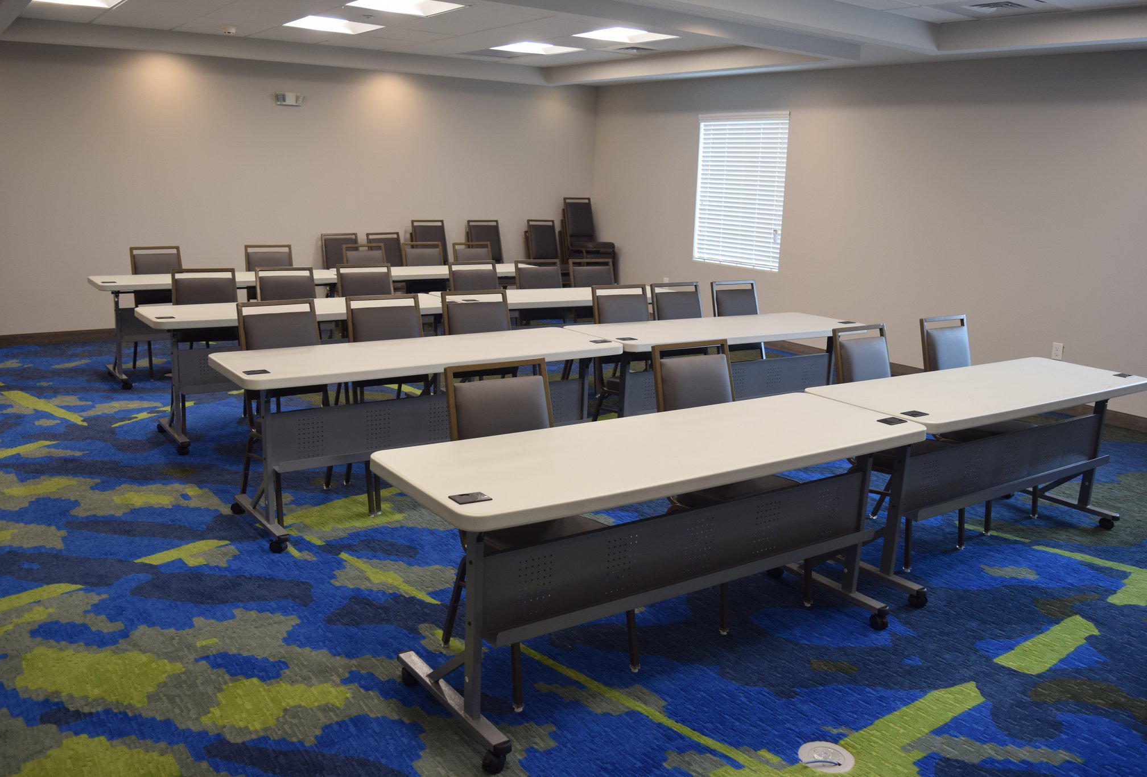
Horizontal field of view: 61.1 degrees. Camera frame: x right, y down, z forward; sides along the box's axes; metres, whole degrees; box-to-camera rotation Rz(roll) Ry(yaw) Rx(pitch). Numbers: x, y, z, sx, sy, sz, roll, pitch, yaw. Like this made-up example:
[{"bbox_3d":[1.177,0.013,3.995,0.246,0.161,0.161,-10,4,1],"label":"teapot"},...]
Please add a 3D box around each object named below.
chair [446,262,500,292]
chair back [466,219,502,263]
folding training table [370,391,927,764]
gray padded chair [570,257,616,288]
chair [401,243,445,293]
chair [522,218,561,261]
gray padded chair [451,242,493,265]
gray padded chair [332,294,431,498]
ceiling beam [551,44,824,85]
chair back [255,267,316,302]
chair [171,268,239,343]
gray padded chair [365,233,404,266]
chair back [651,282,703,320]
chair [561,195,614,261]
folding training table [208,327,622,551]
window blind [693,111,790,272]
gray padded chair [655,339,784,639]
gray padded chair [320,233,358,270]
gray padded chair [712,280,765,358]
[{"bbox_3d":[-0.570,-0.376,6.614,0.460,0.920,0.550,-7,15,-35],"label":"chair"},{"bbox_3d":[-0.948,-1.561,10.401,0.410,0.460,0.130,-7,15,-37],"label":"chair back"},{"bbox_3d":[0.313,0.514,3.051,1.817,0.732,0.627,-6,15,-35],"label":"folding training table"},{"bbox_3d":[0.267,-0.475,7.232,0.450,0.920,0.570,-6,15,-35],"label":"gray padded chair"},{"bbox_3d":[-1.167,-0.757,8.261,0.450,0.917,0.565,-6,15,-34],"label":"chair"},{"bbox_3d":[-0.210,-1.336,10.440,0.455,0.915,0.550,-7,15,-35],"label":"chair"},{"bbox_3d":[-0.765,-0.801,8.470,0.455,0.915,0.550,-7,15,-35],"label":"gray padded chair"},{"bbox_3d":[-0.812,0.045,4.579,0.455,0.915,0.550,-7,15,-35],"label":"gray padded chair"},{"bbox_3d":[1.119,-3.101,9.211,0.500,0.200,3.700,-7,15,-35],"label":"ceiling beam"},{"bbox_3d":[-1.723,-0.495,5.854,0.410,0.450,0.100,-7,5,-35],"label":"chair back"},{"bbox_3d":[-2.047,-0.211,5.591,0.450,0.917,0.565,-6,15,-34],"label":"chair"},{"bbox_3d":[-1.754,-1.057,9.613,0.450,0.920,0.570,-8,16,-40],"label":"gray padded chair"},{"bbox_3d":[0.630,-0.397,5.836,0.410,0.460,0.130,-7,15,-36],"label":"chair back"},{"bbox_3d":[0.182,-1.651,10.846,0.450,0.917,0.565,-6,15,-33],"label":"chair"},{"bbox_3d":[-0.673,0.180,4.489,1.830,0.734,0.614,-7,15,-35],"label":"folding training table"},{"bbox_3d":[1.595,-1.906,9.290,0.070,1.450,1.210,-7,15,-35],"label":"window blind"},{"bbox_3d":[0.573,0.328,3.520,0.450,0.917,0.565,-6,15,-34],"label":"gray padded chair"},{"bbox_3d":[-2.110,-0.990,9.200,0.450,0.917,0.565,-6,15,-35],"label":"gray padded chair"},{"bbox_3d":[1.163,-0.190,6.027,0.455,0.915,0.550,-7,15,-35],"label":"gray padded chair"}]

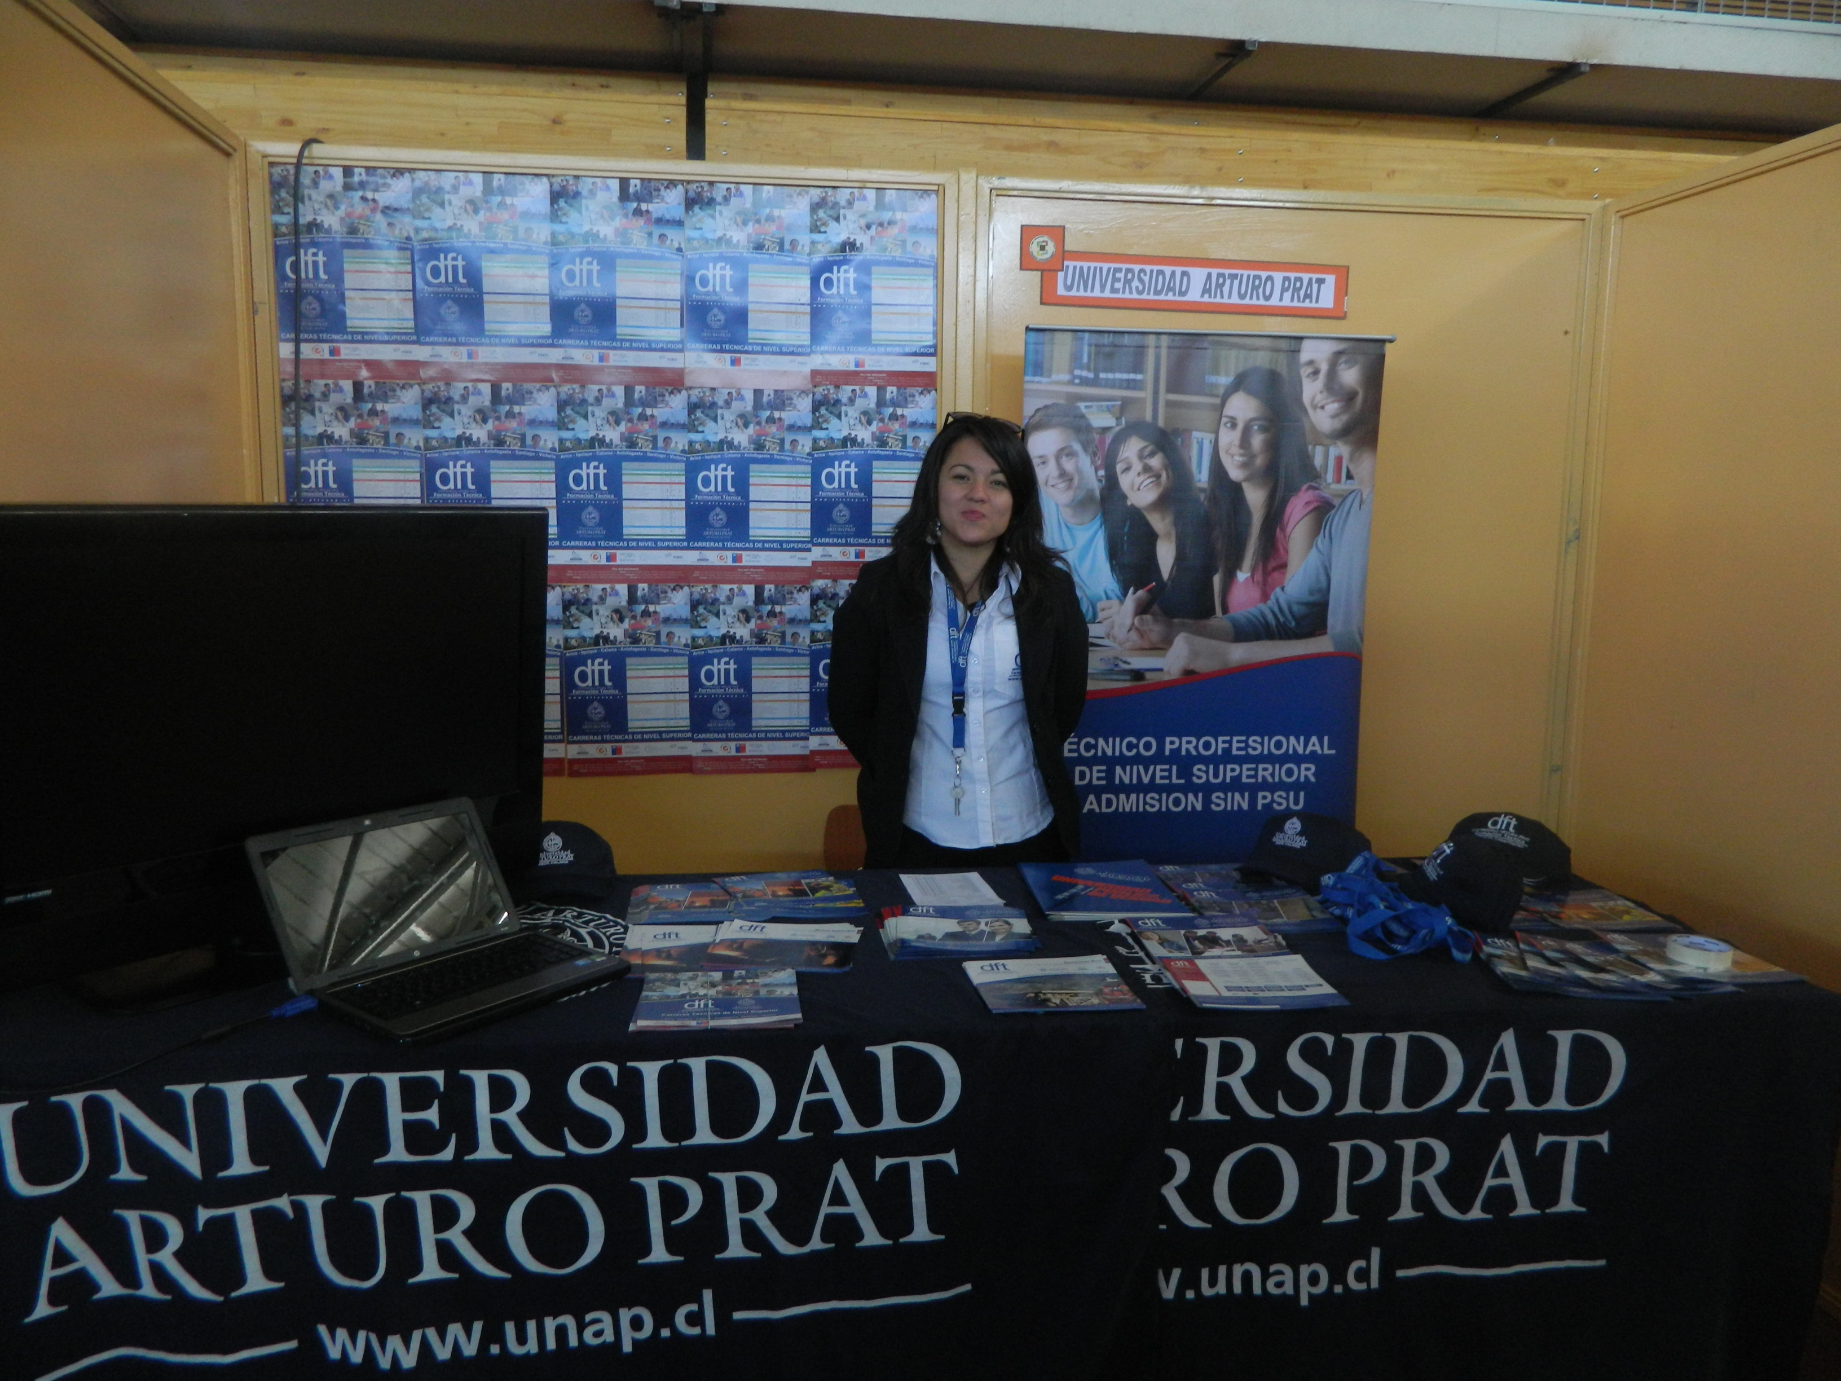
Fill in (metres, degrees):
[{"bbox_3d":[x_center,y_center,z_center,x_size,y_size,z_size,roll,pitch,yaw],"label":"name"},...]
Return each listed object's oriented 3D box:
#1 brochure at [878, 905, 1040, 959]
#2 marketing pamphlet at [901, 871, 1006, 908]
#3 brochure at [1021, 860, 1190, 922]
[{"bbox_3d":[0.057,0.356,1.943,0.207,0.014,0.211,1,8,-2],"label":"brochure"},{"bbox_3d":[0.048,0.348,2.325,0.148,0.004,0.200,-1,8,-9],"label":"marketing pamphlet"},{"bbox_3d":[0.296,0.327,2.183,0.233,0.014,0.299,0,8,-6],"label":"brochure"}]

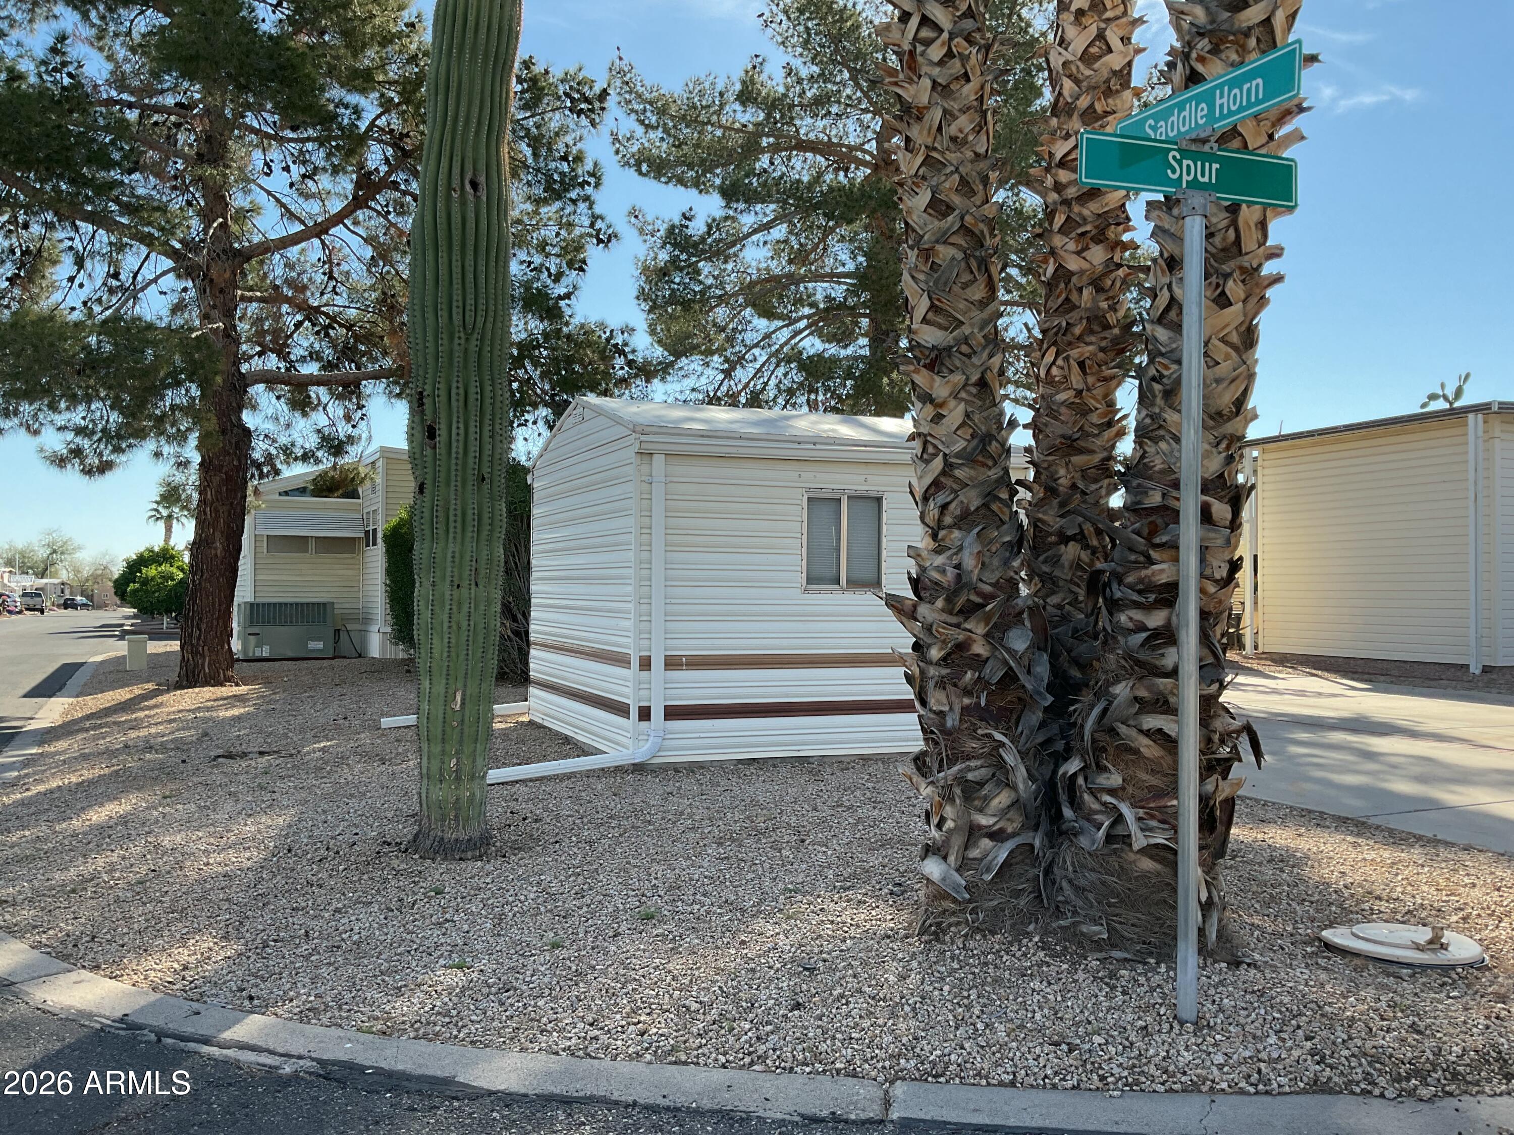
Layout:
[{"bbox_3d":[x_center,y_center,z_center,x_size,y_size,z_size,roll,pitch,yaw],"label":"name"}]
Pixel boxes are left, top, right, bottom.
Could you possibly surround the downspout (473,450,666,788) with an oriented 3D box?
[{"bbox_3d":[-1.189,0.311,8.517,1.265,2.258,0.200,1,-1,-22],"label":"downspout"}]

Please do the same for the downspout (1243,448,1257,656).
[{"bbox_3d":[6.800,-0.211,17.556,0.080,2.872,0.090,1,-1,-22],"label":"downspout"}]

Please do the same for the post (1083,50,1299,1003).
[{"bbox_3d":[1.239,-0.048,3.610,0.770,2.660,0.770,1,-1,-22],"label":"post"}]

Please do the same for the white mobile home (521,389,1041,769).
[{"bbox_3d":[0.014,0.032,10.947,3.231,2.796,3.590,1,-1,-22],"label":"white mobile home"}]

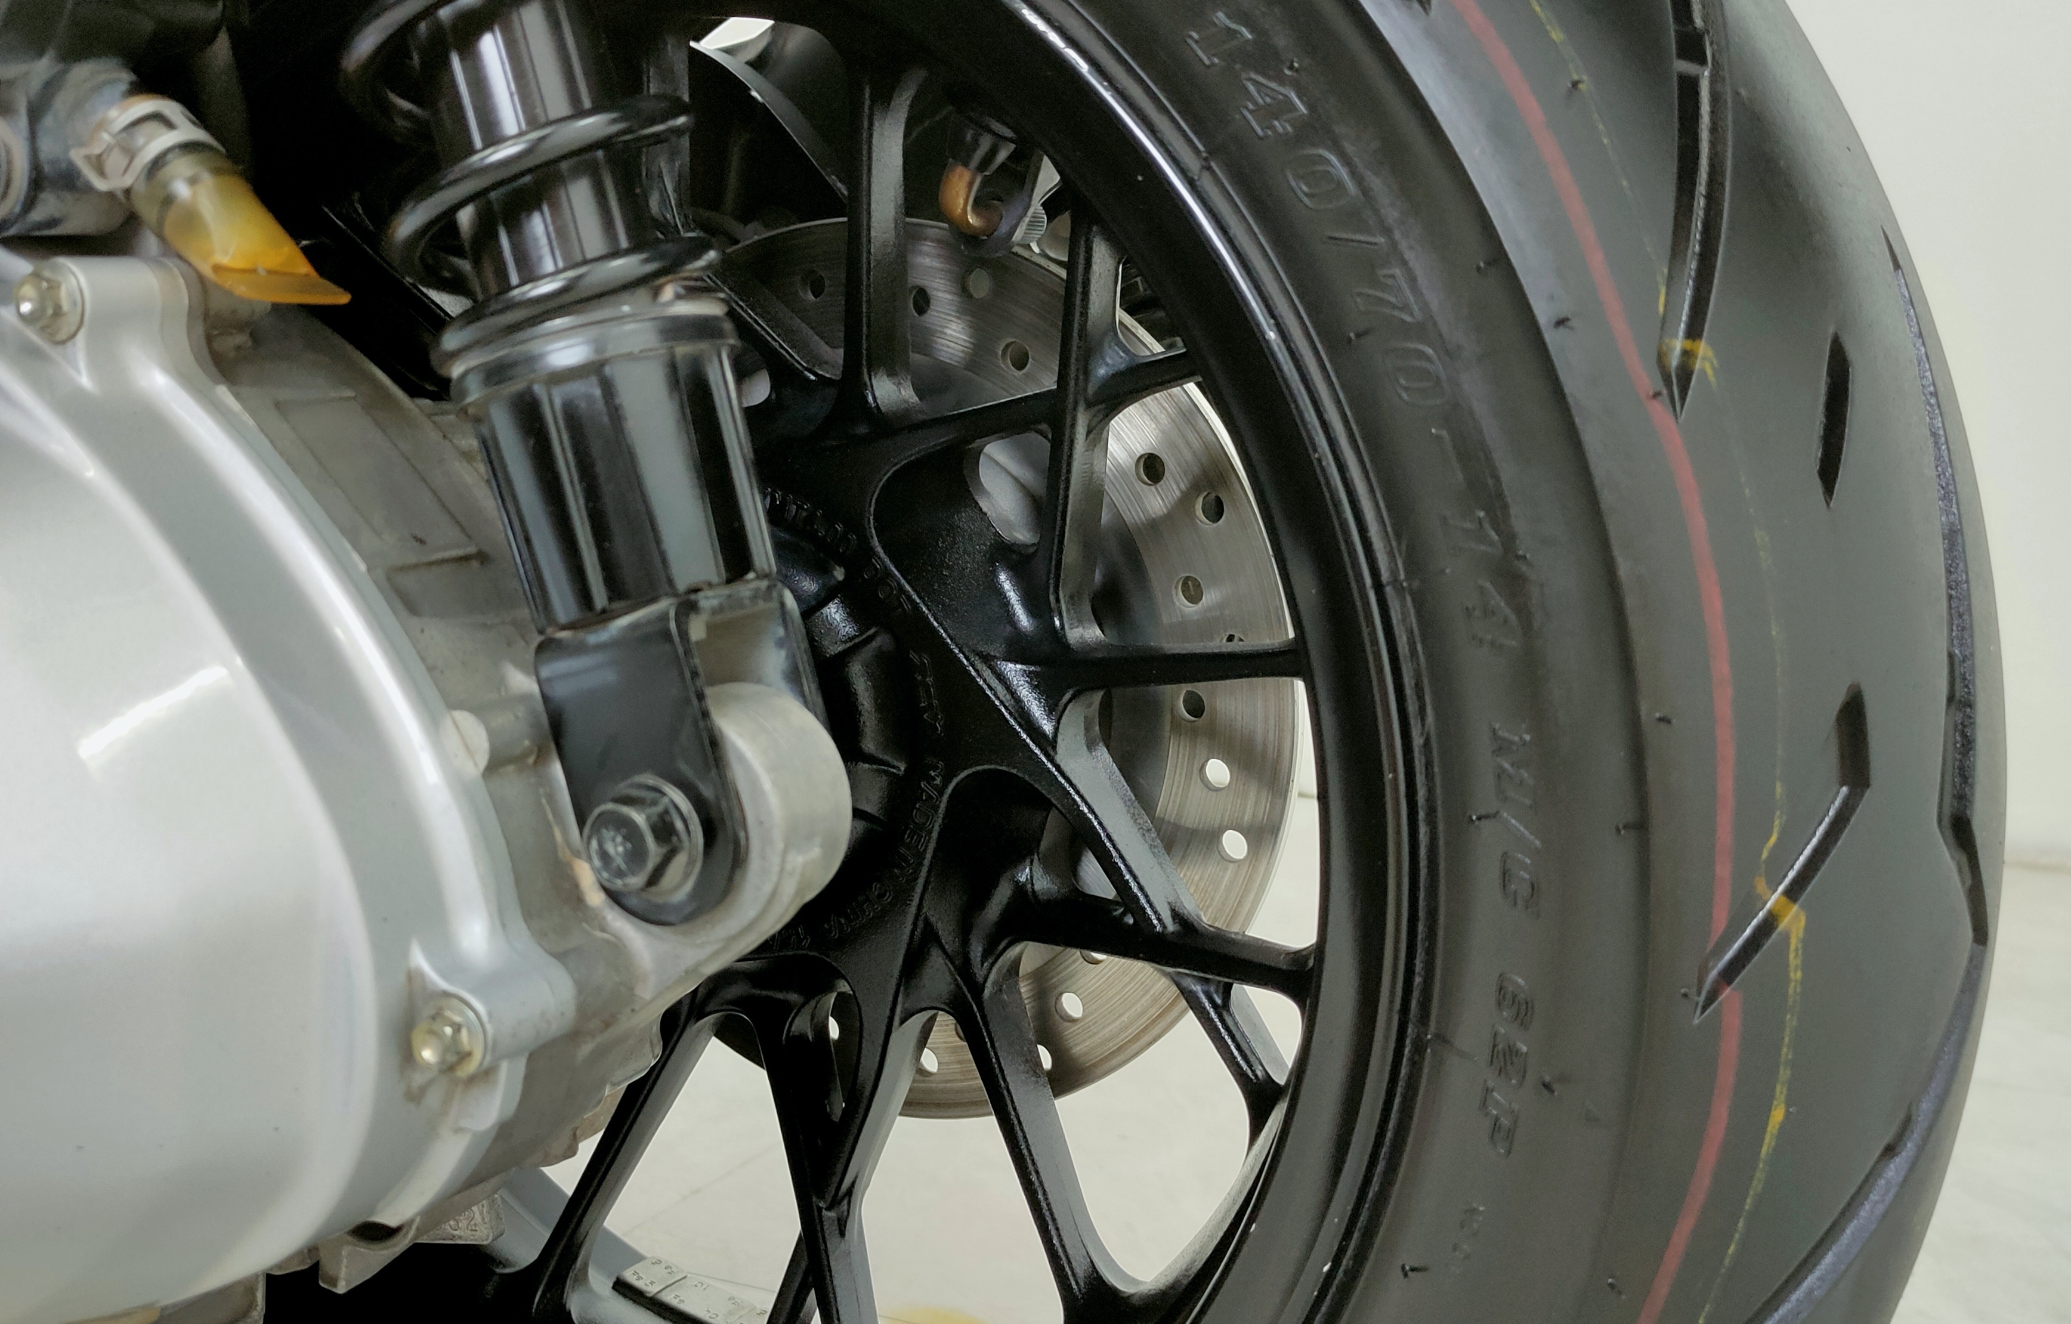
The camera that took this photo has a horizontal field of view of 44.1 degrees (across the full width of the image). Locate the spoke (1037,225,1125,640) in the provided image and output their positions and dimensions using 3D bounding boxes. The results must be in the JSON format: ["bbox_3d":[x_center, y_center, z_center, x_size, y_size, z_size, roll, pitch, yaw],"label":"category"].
[{"bbox_3d":[0.010,-0.050,0.540,0.011,0.100,0.018,28,47,22],"label":"spoke"}]

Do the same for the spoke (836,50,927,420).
[{"bbox_3d":[-0.034,-0.093,0.554,0.011,0.081,0.018,26,44,23],"label":"spoke"}]

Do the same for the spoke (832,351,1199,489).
[{"bbox_3d":[0.000,-0.050,0.544,0.018,0.015,0.108,-16,3,-43],"label":"spoke"}]

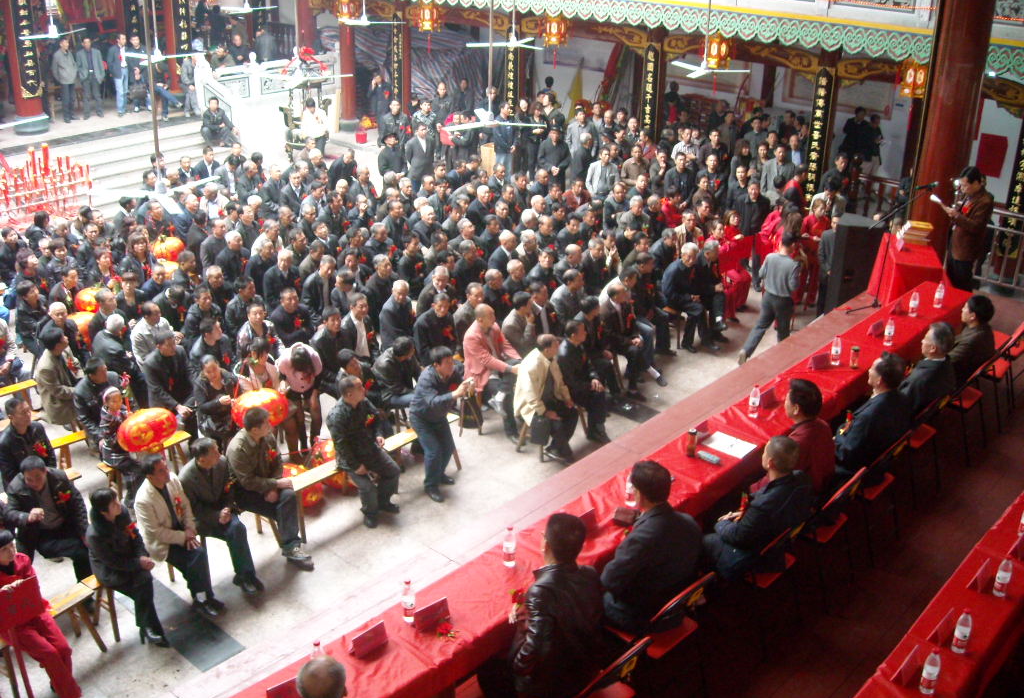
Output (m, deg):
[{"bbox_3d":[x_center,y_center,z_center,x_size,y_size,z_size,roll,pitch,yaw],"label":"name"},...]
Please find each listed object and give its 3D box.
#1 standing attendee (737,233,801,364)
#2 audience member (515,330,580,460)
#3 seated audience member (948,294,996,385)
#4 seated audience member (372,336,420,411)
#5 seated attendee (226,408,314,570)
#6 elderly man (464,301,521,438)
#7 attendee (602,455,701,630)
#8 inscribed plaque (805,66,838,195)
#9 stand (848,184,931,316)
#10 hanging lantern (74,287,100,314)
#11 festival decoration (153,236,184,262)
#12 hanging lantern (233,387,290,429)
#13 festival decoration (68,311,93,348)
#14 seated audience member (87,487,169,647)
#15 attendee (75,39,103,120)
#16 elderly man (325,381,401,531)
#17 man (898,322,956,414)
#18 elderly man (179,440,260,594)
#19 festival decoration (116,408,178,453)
[{"bbox_3d":[2.768,-0.491,11.172,0.650,1.620,0.500,-20,31,-41],"label":"standing attendee"},{"bbox_3d":[0.310,0.445,9.307,0.750,1.200,0.520,13,26,26],"label":"audience member"},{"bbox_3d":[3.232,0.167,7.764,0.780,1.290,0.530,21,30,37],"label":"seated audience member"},{"bbox_3d":[-1.040,0.442,9.867,0.780,1.200,0.520,4,24,6],"label":"seated audience member"},{"bbox_3d":[-1.853,1.086,8.202,0.760,1.300,0.520,10,25,18],"label":"seated attendee"},{"bbox_3d":[-0.169,0.228,10.517,0.800,1.260,0.560,9,25,18],"label":"elderly man"},{"bbox_3d":[0.696,1.145,5.368,0.800,1.270,0.580,21,30,37],"label":"attendee"},{"bbox_3d":[4.483,-3.085,15.266,0.300,2.100,0.070,21,31,38],"label":"inscribed plaque"},{"bbox_3d":[3.924,-1.081,10.701,0.750,1.480,0.600,20,29,37],"label":"stand"},{"bbox_3d":[-4.519,-0.521,11.128,0.420,0.280,0.420,20,29,37],"label":"hanging lantern"},{"bbox_3d":[-4.438,-1.275,13.362,0.450,0.330,0.450,21,31,38],"label":"festival decoration"},{"bbox_3d":[-2.291,0.541,9.404,0.520,0.370,0.520,1,24,0],"label":"hanging lantern"},{"bbox_3d":[-4.388,-0.169,10.628,0.500,0.380,0.500,21,30,37],"label":"festival decoration"},{"bbox_3d":[-2.690,1.532,7.207,0.720,1.230,0.480,11,25,21],"label":"seated audience member"},{"bbox_3d":[-8.595,-5.513,21.064,0.550,1.660,0.360,-8,25,-21],"label":"attendee"},{"bbox_3d":[-1.187,0.828,8.279,0.750,1.220,0.550,18,28,35],"label":"elderly man"},{"bbox_3d":[2.842,0.342,7.481,0.800,1.250,0.520,20,29,37],"label":"man"},{"bbox_3d":[-2.086,1.183,7.359,0.780,1.220,0.520,14,26,27],"label":"elderly man"},{"bbox_3d":[-3.156,0.707,8.982,0.530,0.370,0.530,21,31,38],"label":"festival decoration"}]

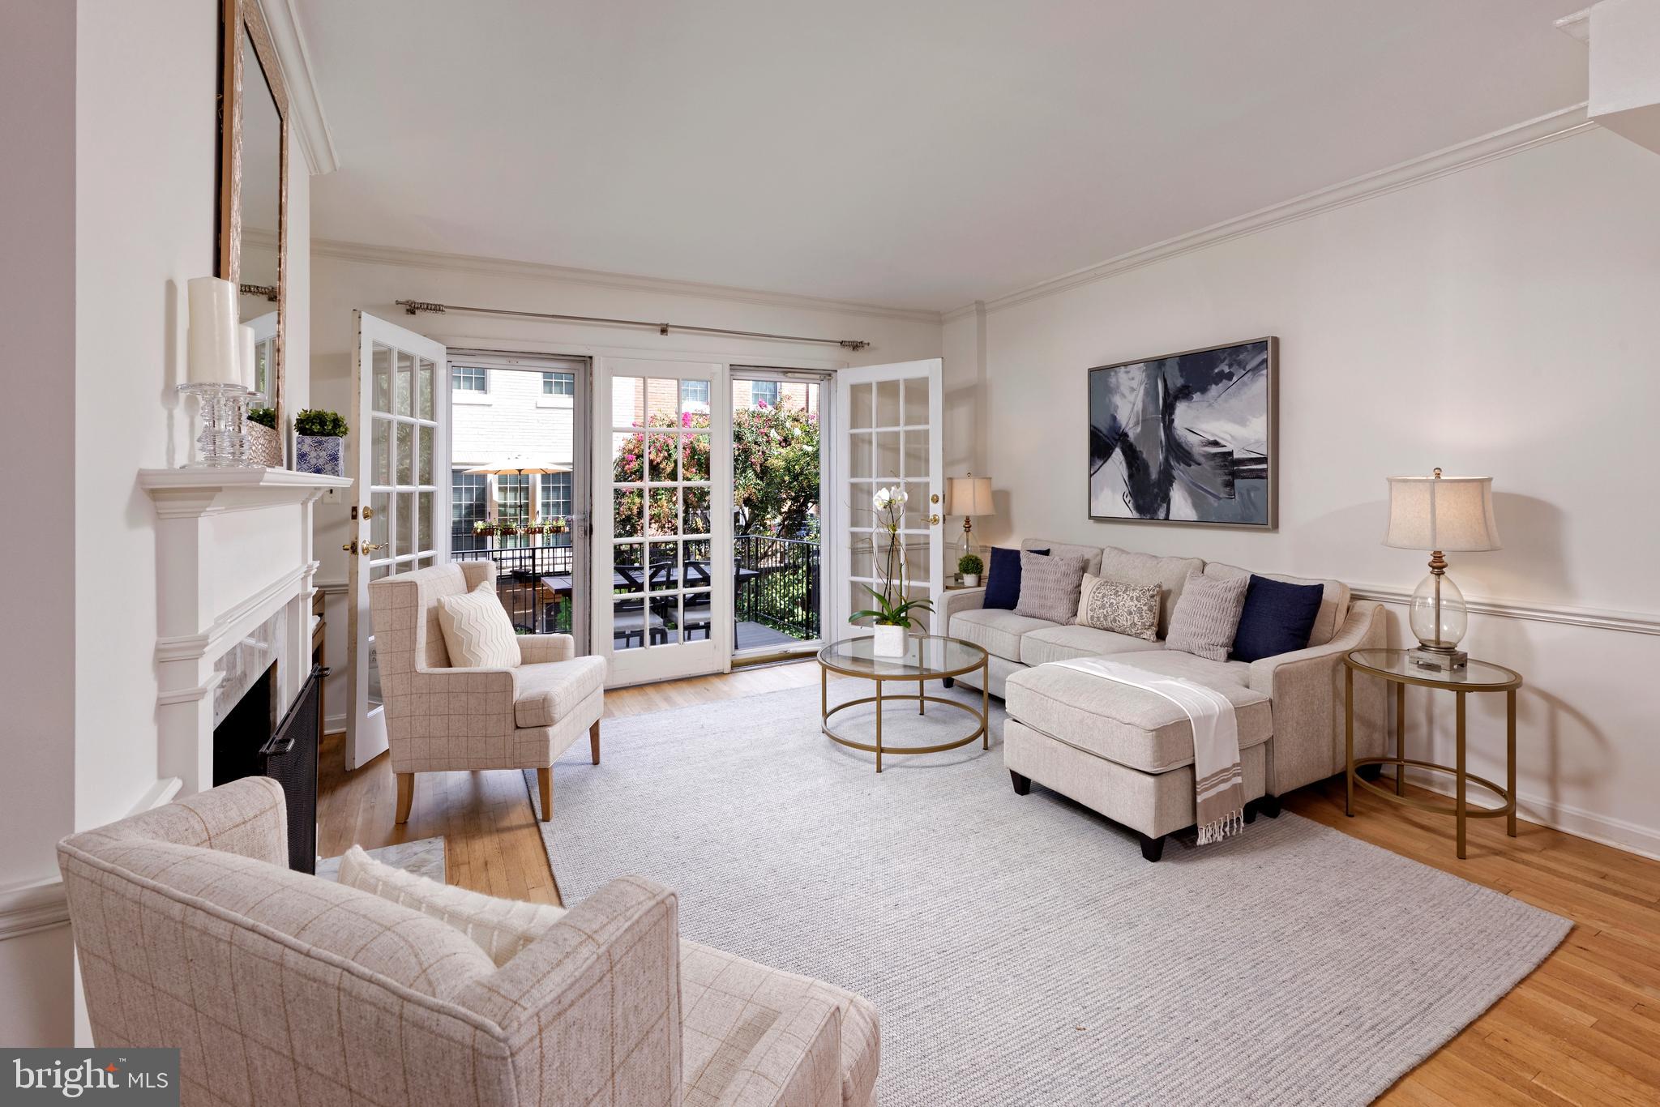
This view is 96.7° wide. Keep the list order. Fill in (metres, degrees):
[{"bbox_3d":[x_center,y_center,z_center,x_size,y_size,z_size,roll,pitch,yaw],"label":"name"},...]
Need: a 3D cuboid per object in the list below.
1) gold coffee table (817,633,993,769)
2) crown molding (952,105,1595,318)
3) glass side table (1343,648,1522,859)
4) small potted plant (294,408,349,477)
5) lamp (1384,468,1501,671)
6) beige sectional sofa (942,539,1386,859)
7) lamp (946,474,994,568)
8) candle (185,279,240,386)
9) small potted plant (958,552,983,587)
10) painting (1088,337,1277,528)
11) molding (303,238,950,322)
[{"bbox_3d":[0.361,0.714,3.659,0.840,0.435,0.840,0,4,0],"label":"gold coffee table"},{"bbox_3d":[1.830,-1.695,4.248,0.090,0.100,3.720,-2,5,-28],"label":"crown molding"},{"bbox_3d":[2.249,0.720,2.772,0.515,0.605,0.515,-2,5,-28],"label":"glass side table"},{"bbox_3d":[-1.831,-0.400,2.649,0.165,0.240,0.165,-2,5,-28],"label":"small potted plant"},{"bbox_3d":[2.298,0.048,2.803,0.350,0.740,0.350,-2,5,-28],"label":"lamp"},{"bbox_3d":[1.236,0.477,3.748,1.500,0.890,2.100,-2,5,-28],"label":"beige sectional sofa"},{"bbox_3d":[0.967,-0.197,5.181,0.350,0.740,0.350,0,4,0],"label":"lamp"},{"bbox_3d":[-1.168,-0.419,1.399,0.075,0.205,0.075,-2,5,-28],"label":"candle"},{"bbox_3d":[0.944,0.116,4.930,0.175,0.220,0.175,0,4,0],"label":"small potted plant"},{"bbox_3d":[1.913,-0.635,4.126,0.055,0.945,1.140,-2,5,-28],"label":"painting"},{"bbox_3d":[-0.922,-1.747,4.895,4.150,0.100,0.080,-2,5,-27],"label":"molding"}]

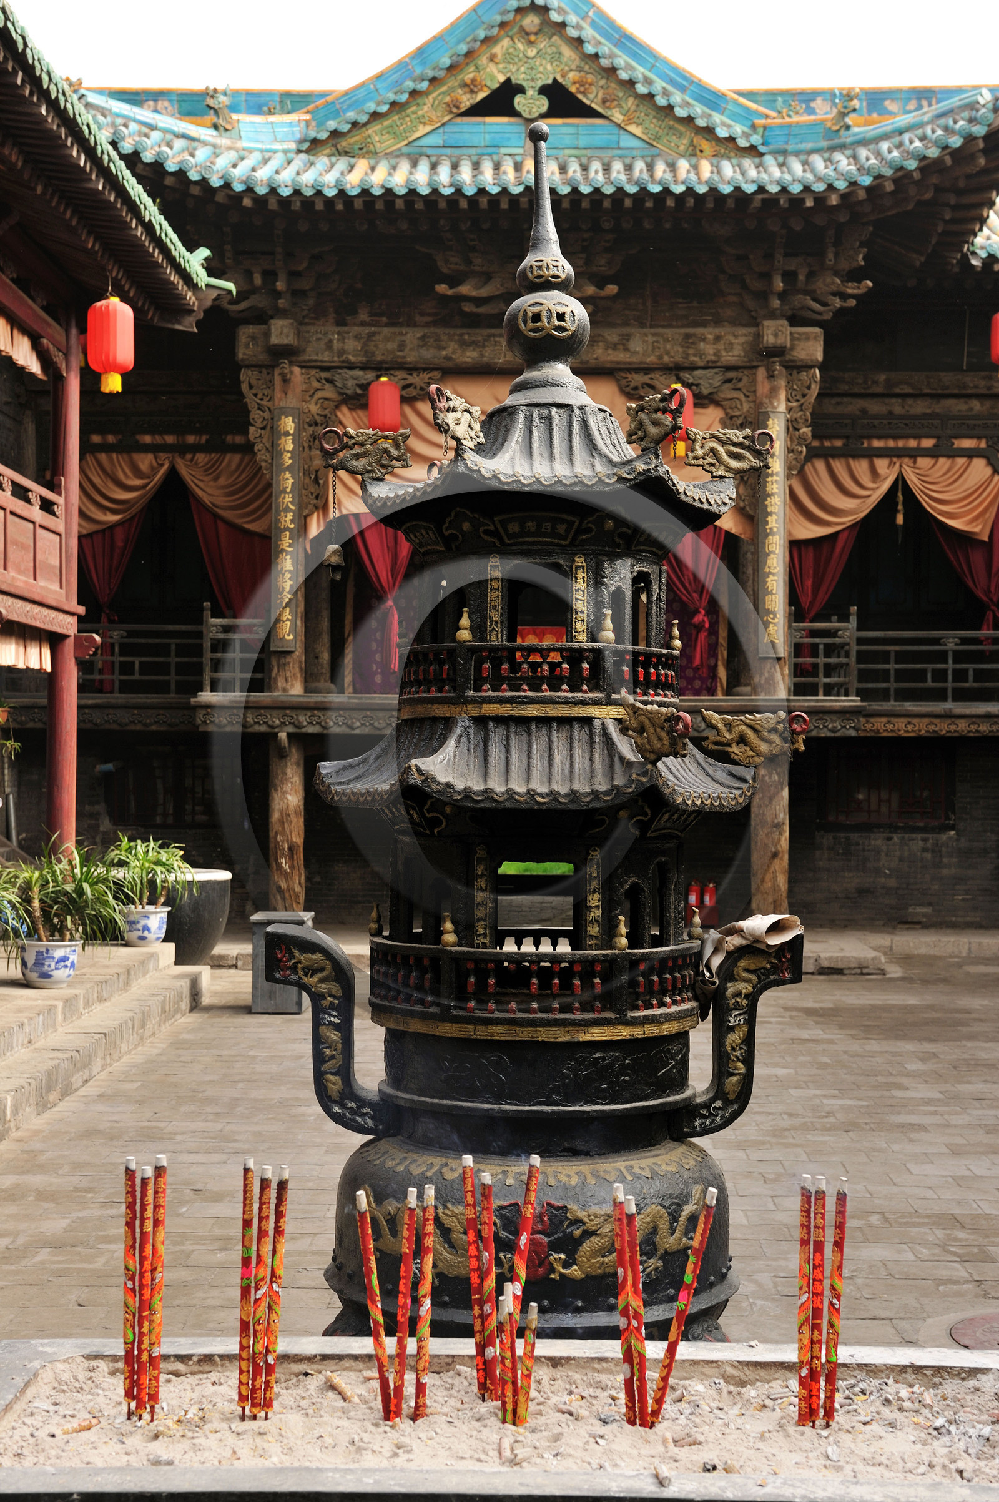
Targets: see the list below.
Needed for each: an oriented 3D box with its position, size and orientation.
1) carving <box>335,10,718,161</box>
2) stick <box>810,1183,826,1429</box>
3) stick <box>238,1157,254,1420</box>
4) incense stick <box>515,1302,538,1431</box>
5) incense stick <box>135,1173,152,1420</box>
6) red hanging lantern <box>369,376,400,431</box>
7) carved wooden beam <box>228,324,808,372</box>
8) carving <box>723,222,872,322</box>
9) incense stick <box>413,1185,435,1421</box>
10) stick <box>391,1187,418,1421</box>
[{"bbox_3d":[0.272,-6.702,21.000,3.836,1.514,0.300,0,0,1],"label":"carving"},{"bbox_3d":[0.454,0.785,2.980,0.015,0.354,0.015,1,0,1],"label":"stick"},{"bbox_3d":[-0.362,0.770,2.984,0.015,0.376,0.015,1,0,1],"label":"stick"},{"bbox_3d":[0.041,0.874,2.967,0.015,0.174,0.015,5,0,1],"label":"incense stick"},{"bbox_3d":[-0.470,0.714,2.750,0.014,0.330,0.014,1,0,0],"label":"incense stick"},{"bbox_3d":[-0.976,-2.869,17.700,0.270,0.600,0.270,0,0,1],"label":"red hanging lantern"},{"bbox_3d":[0.253,-3.490,18.000,5.070,0.330,0.340,0,0,1],"label":"carved wooden beam"},{"bbox_3d":[2.944,-4.731,20.600,1.451,0.971,0.600,0,0,1],"label":"carving"},{"bbox_3d":[-0.107,0.791,2.979,0.015,0.339,0.015,3,0,1],"label":"incense stick"},{"bbox_3d":[-0.139,0.817,3.050,0.017,0.358,0.017,4,0,0],"label":"stick"}]

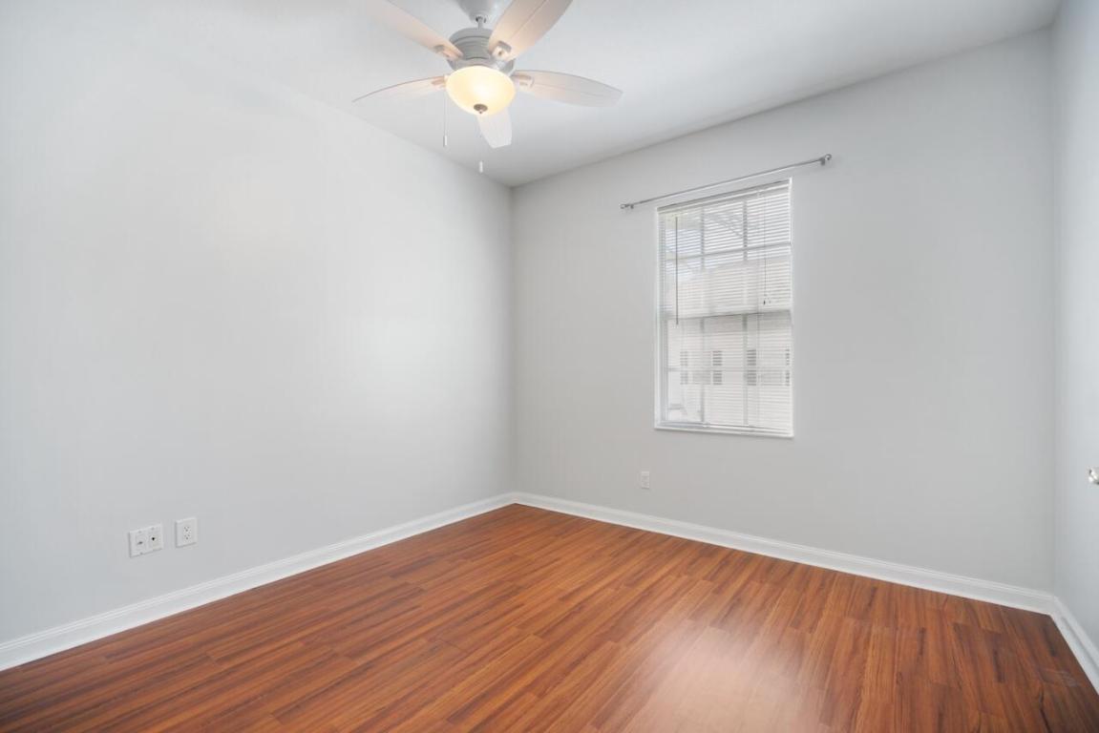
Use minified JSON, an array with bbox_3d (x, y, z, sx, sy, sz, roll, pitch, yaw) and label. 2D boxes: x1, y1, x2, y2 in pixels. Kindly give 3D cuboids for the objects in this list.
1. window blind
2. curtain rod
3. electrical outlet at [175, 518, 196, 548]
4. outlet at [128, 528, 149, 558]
[{"bbox_3d":[1.132,-0.348,3.230,0.882,1.560,0.100,0,-1,37],"label":"window blind"},{"bbox_3d":[1.073,-1.176,3.185,1.340,0.045,0.080,0,-1,37],"label":"curtain rod"},{"bbox_3d":[-1.718,0.788,2.315,0.012,0.120,0.080,0,-1,37],"label":"electrical outlet"},{"bbox_3d":[-1.823,0.785,2.173,0.012,0.115,0.069,0,-1,37],"label":"outlet"}]

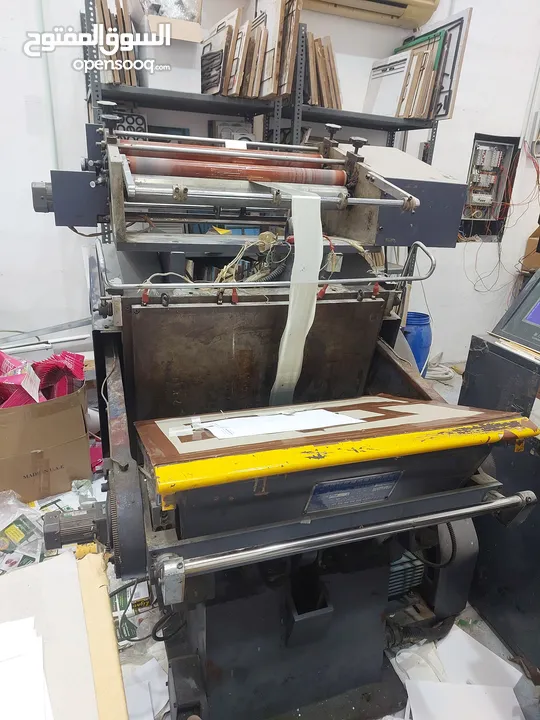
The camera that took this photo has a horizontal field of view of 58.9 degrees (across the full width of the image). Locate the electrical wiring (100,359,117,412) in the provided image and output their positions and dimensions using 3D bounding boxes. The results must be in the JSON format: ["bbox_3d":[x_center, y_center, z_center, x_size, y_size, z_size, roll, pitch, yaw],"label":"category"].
[{"bbox_3d":[-0.374,0.053,1.110,0.036,0.070,0.200,-4,19,-20],"label":"electrical wiring"}]

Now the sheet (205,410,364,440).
[{"bbox_3d":[0.018,0.134,1.040,0.300,0.012,0.220,-4,1,-20],"label":"sheet"}]

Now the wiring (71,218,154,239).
[{"bbox_3d":[-0.429,-0.359,1.304,0.214,0.055,0.080,-4,19,-20],"label":"wiring"}]

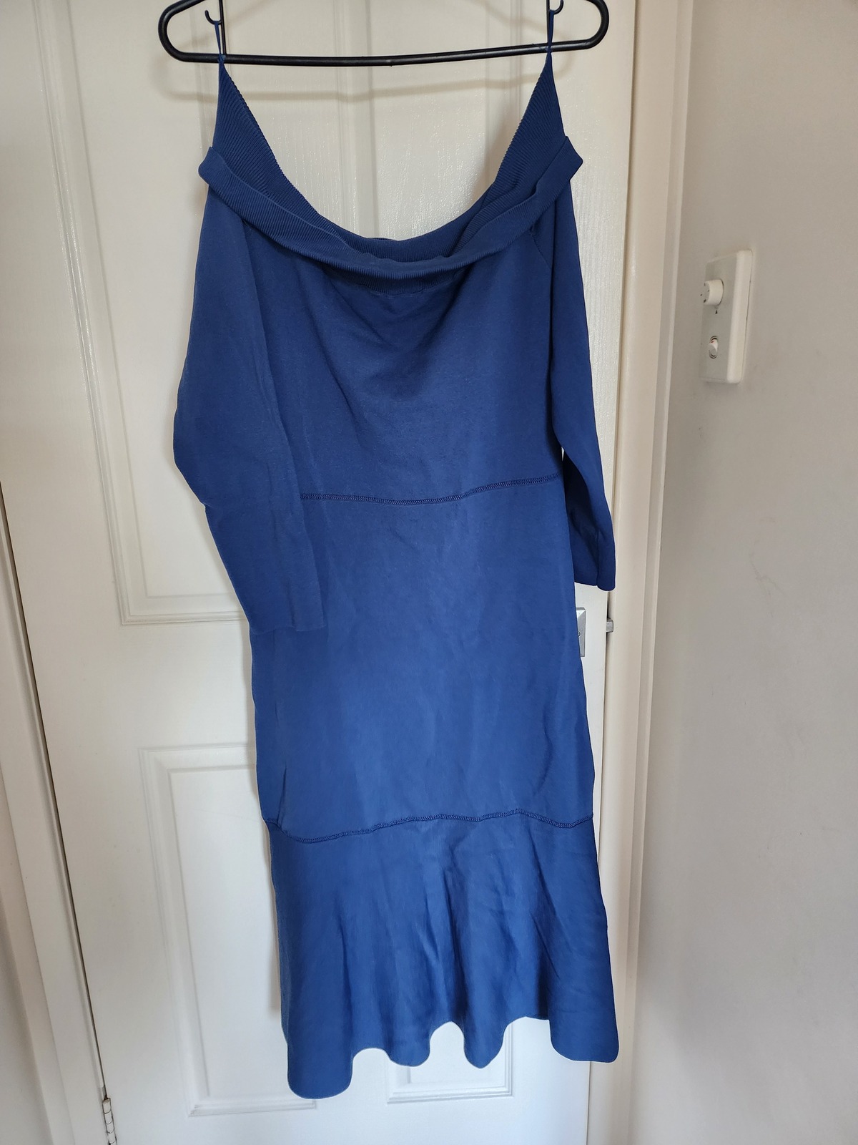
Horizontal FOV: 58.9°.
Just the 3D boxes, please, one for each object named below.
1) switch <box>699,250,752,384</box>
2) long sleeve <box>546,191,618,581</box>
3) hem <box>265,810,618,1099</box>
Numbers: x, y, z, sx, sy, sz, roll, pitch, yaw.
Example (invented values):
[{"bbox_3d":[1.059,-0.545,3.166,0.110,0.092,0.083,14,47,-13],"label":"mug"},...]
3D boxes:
[{"bbox_3d":[0.284,-0.249,0.753,0.028,0.116,0.075,-2,15,-2],"label":"switch"},{"bbox_3d":[0.174,-0.194,0.856,0.100,0.455,0.085,-2,15,-2],"label":"long sleeve"},{"bbox_3d":[0.029,0.490,1.012,0.465,0.385,0.120,-2,15,-2],"label":"hem"}]

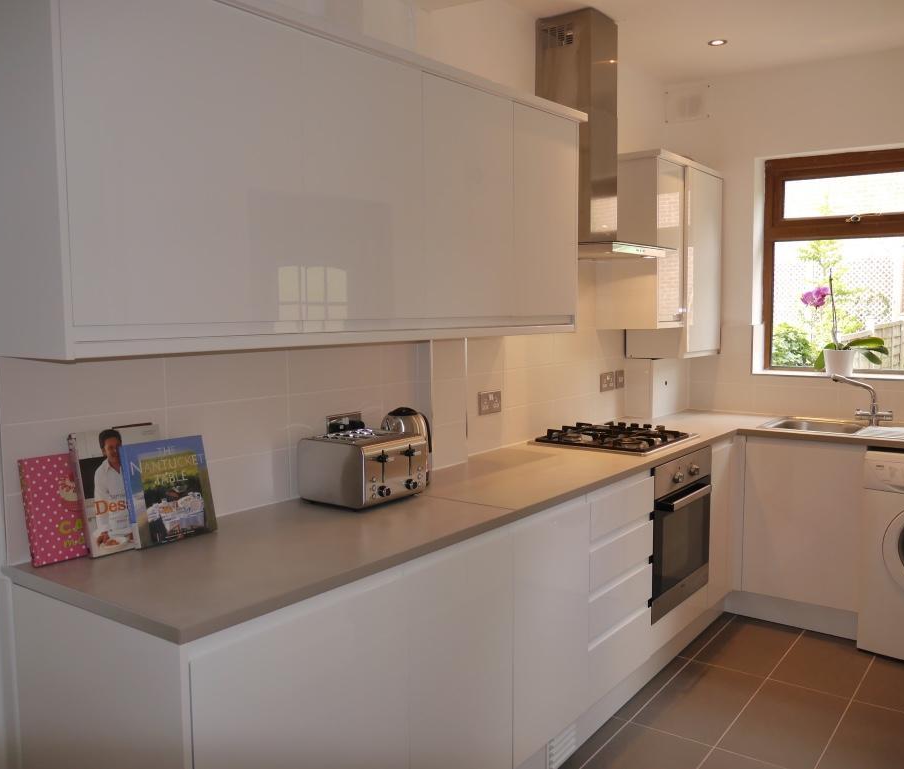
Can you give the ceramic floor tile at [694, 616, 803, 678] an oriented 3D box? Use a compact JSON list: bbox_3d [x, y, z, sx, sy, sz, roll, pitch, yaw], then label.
[{"bbox_3d":[1.294,1.130,3.586,0.300,0.010,0.603,3,6,36],"label":"ceramic floor tile"}]

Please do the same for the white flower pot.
[{"bbox_3d":[1.847,-0.099,3.958,0.137,0.128,0.137,3,6,36],"label":"white flower pot"}]

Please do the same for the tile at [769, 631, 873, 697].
[{"bbox_3d":[1.526,1.134,3.373,0.300,0.010,0.600,3,6,36],"label":"tile"}]

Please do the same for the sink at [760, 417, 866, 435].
[{"bbox_3d":[1.654,0.269,3.786,0.400,0.170,0.420,3,6,36],"label":"sink"}]

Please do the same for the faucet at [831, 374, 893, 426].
[{"bbox_3d":[1.875,0.072,3.801,0.250,0.220,0.085,1,5,16],"label":"faucet"}]

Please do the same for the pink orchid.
[{"bbox_3d":[1.824,-0.437,4.160,0.090,0.110,0.120,-5,6,-40],"label":"pink orchid"}]

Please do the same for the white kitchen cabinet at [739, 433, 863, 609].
[{"bbox_3d":[1.707,0.589,3.874,0.500,0.720,0.570,3,6,36],"label":"white kitchen cabinet"}]

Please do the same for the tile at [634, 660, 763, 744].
[{"bbox_3d":[0.934,1.177,3.091,0.300,0.010,0.615,3,6,36],"label":"tile"}]

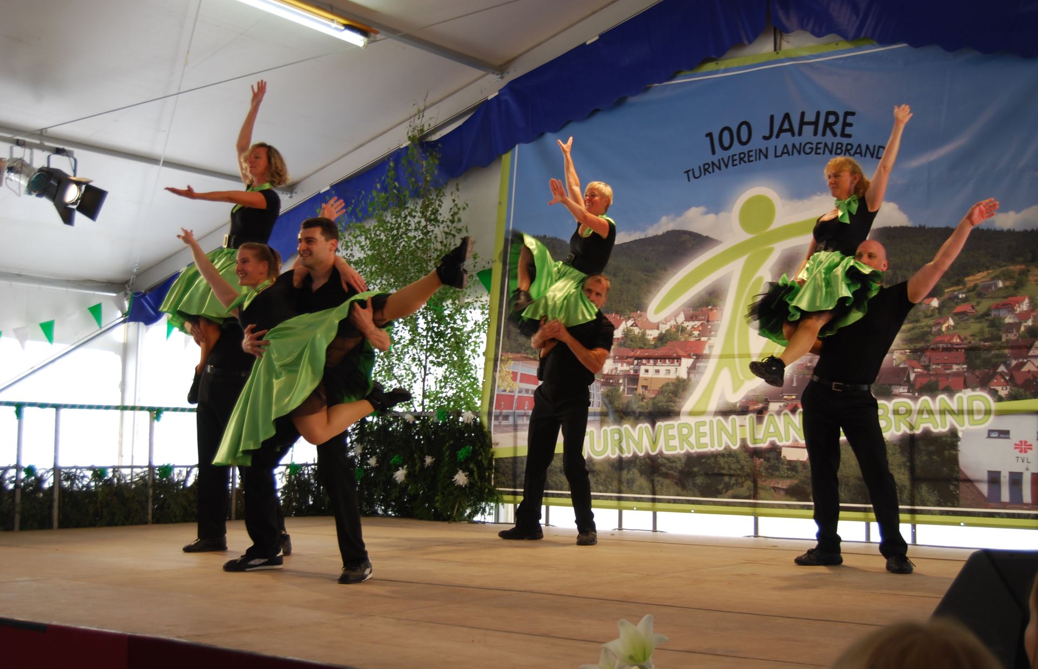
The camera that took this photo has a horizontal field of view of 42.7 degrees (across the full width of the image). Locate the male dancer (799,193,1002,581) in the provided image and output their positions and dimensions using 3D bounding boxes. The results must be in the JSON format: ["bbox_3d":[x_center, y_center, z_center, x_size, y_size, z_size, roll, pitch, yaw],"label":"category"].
[{"bbox_3d":[2.047,0.296,7.200,1.050,1.950,0.780,-3,-6,42],"label":"male dancer"}]

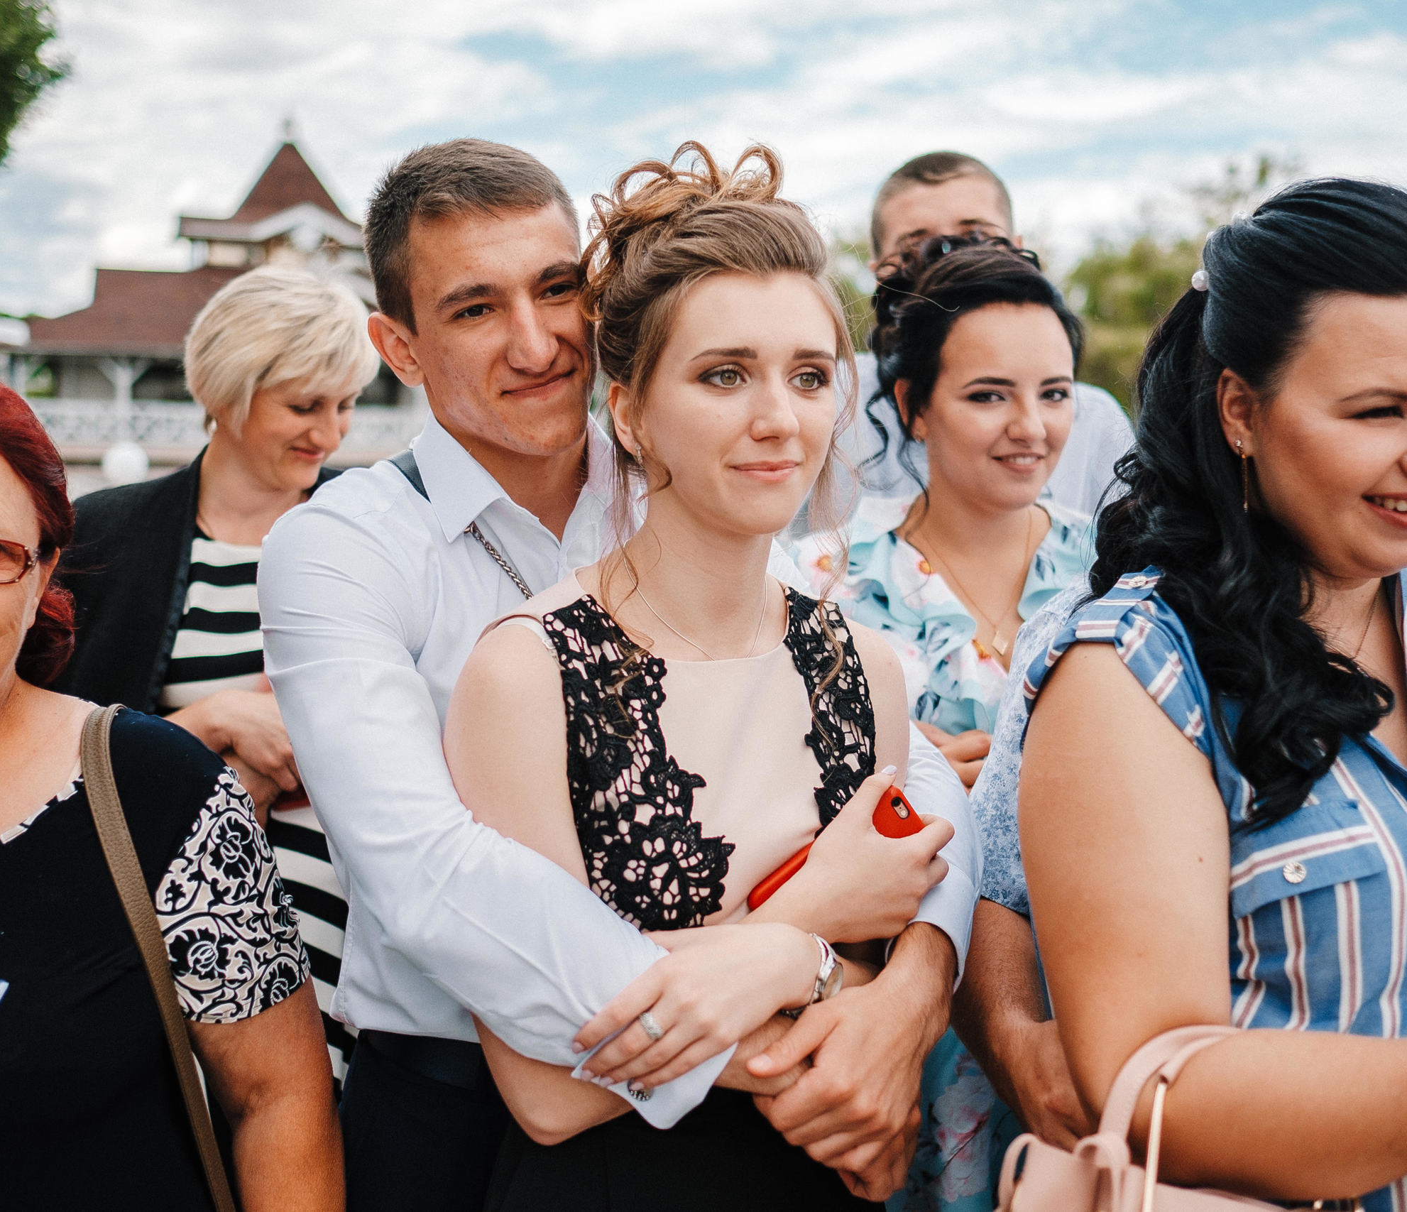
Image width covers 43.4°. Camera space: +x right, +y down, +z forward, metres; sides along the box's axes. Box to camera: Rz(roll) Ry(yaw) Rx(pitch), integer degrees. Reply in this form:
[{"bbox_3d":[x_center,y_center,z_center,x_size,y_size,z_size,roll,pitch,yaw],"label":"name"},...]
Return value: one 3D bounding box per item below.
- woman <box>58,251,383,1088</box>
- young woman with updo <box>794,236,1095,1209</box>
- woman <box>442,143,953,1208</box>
[{"bbox_3d":[-0.508,0.463,2.004,0.460,1.671,0.360,-3,7,-30],"label":"woman"},{"bbox_3d":[0.272,0.476,1.833,0.440,1.694,0.320,-2,7,-20],"label":"young woman with updo"},{"bbox_3d":[-0.017,0.499,1.464,0.430,1.725,0.340,-2,7,-22],"label":"woman"}]

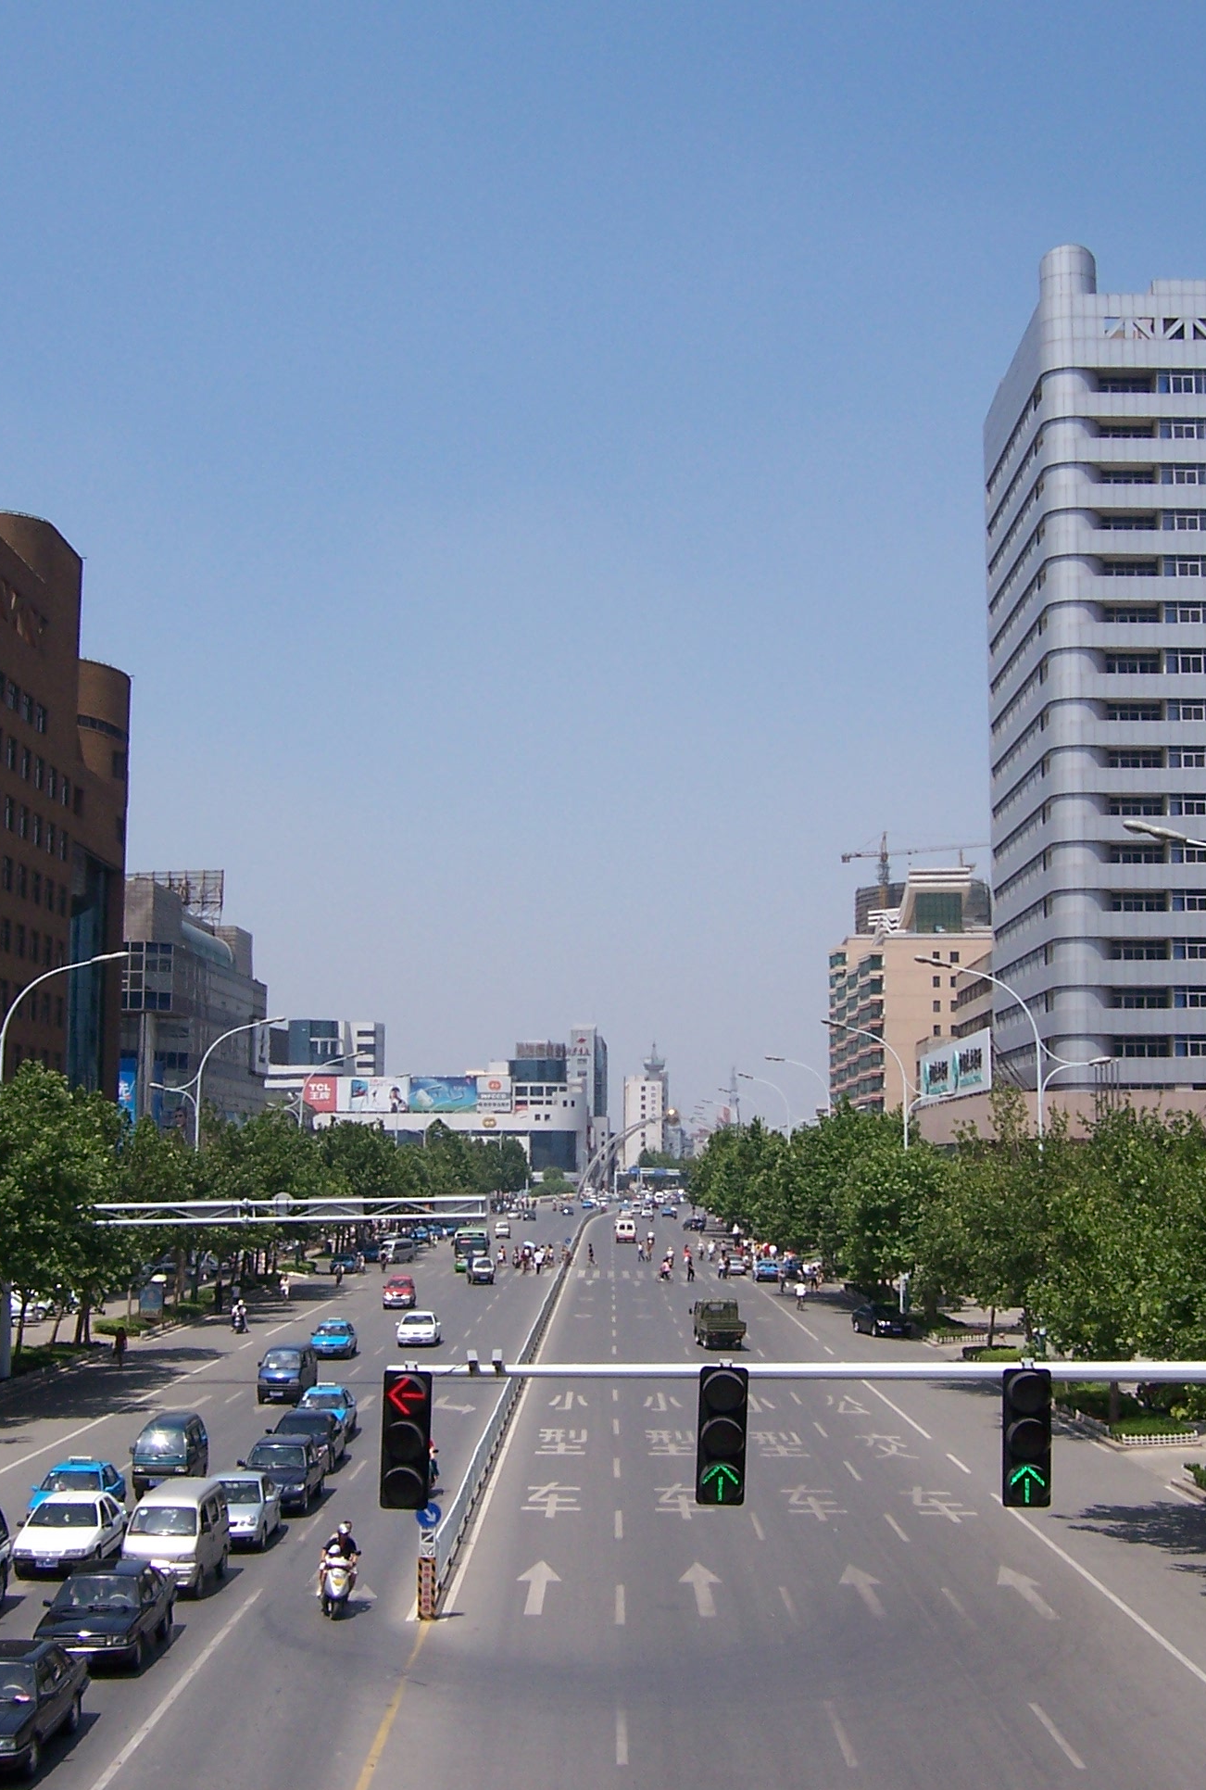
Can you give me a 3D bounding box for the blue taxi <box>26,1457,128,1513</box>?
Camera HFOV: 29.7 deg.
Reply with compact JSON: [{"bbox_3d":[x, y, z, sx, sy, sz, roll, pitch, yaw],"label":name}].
[{"bbox_3d":[-12.452,14.270,53.980,1.700,1.500,4.350,1,-7,-3],"label":"blue taxi"}]

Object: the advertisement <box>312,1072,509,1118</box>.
[{"bbox_3d":[-51.209,53.197,602.158,53.000,10.500,1.200,0,-7,0],"label":"advertisement"}]

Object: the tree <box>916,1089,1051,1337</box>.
[{"bbox_3d":[18.225,15.326,109.015,6.340,12.120,6.340,0,-7,0],"label":"tree"}]

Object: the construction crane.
[{"bbox_3d":[89.796,32.123,600.988,58.000,97.000,3.000,-4,-8,32],"label":"construction crane"}]

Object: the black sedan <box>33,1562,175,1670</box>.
[{"bbox_3d":[-8.778,12.748,40.430,1.720,1.430,4.600,0,-7,0],"label":"black sedan"}]

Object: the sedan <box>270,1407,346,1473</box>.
[{"bbox_3d":[-8.489,15.865,65.628,1.750,1.450,4.500,0,-7,0],"label":"sedan"}]

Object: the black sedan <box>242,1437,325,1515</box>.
[{"bbox_3d":[-8.311,14.855,58.657,1.720,1.460,4.500,0,-7,-1],"label":"black sedan"}]

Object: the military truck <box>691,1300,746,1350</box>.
[{"bbox_3d":[5.684,20.903,110.484,2.000,2.120,5.100,1,-7,-4],"label":"military truck"}]

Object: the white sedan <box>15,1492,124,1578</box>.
[{"bbox_3d":[-11.640,13.992,49.853,1.700,1.420,4.200,0,-7,2],"label":"white sedan"}]

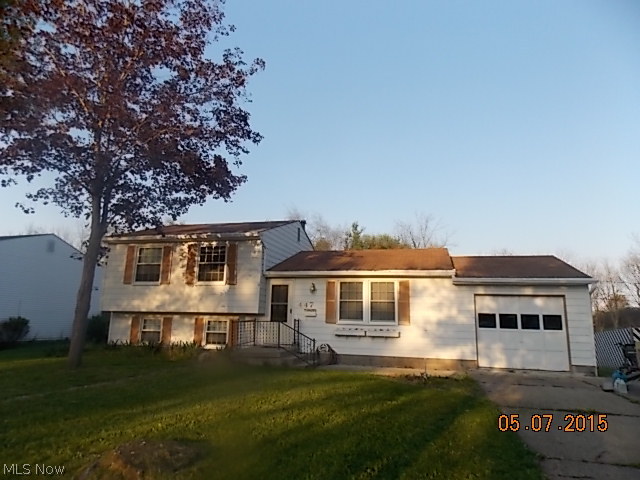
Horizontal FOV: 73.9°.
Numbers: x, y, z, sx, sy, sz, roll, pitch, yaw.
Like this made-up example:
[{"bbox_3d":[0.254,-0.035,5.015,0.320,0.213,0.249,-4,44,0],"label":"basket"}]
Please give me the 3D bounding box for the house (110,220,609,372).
[{"bbox_3d":[0.932,1.786,17.159,15.550,5.500,9.000,-1,-10,13],"label":"house"}]

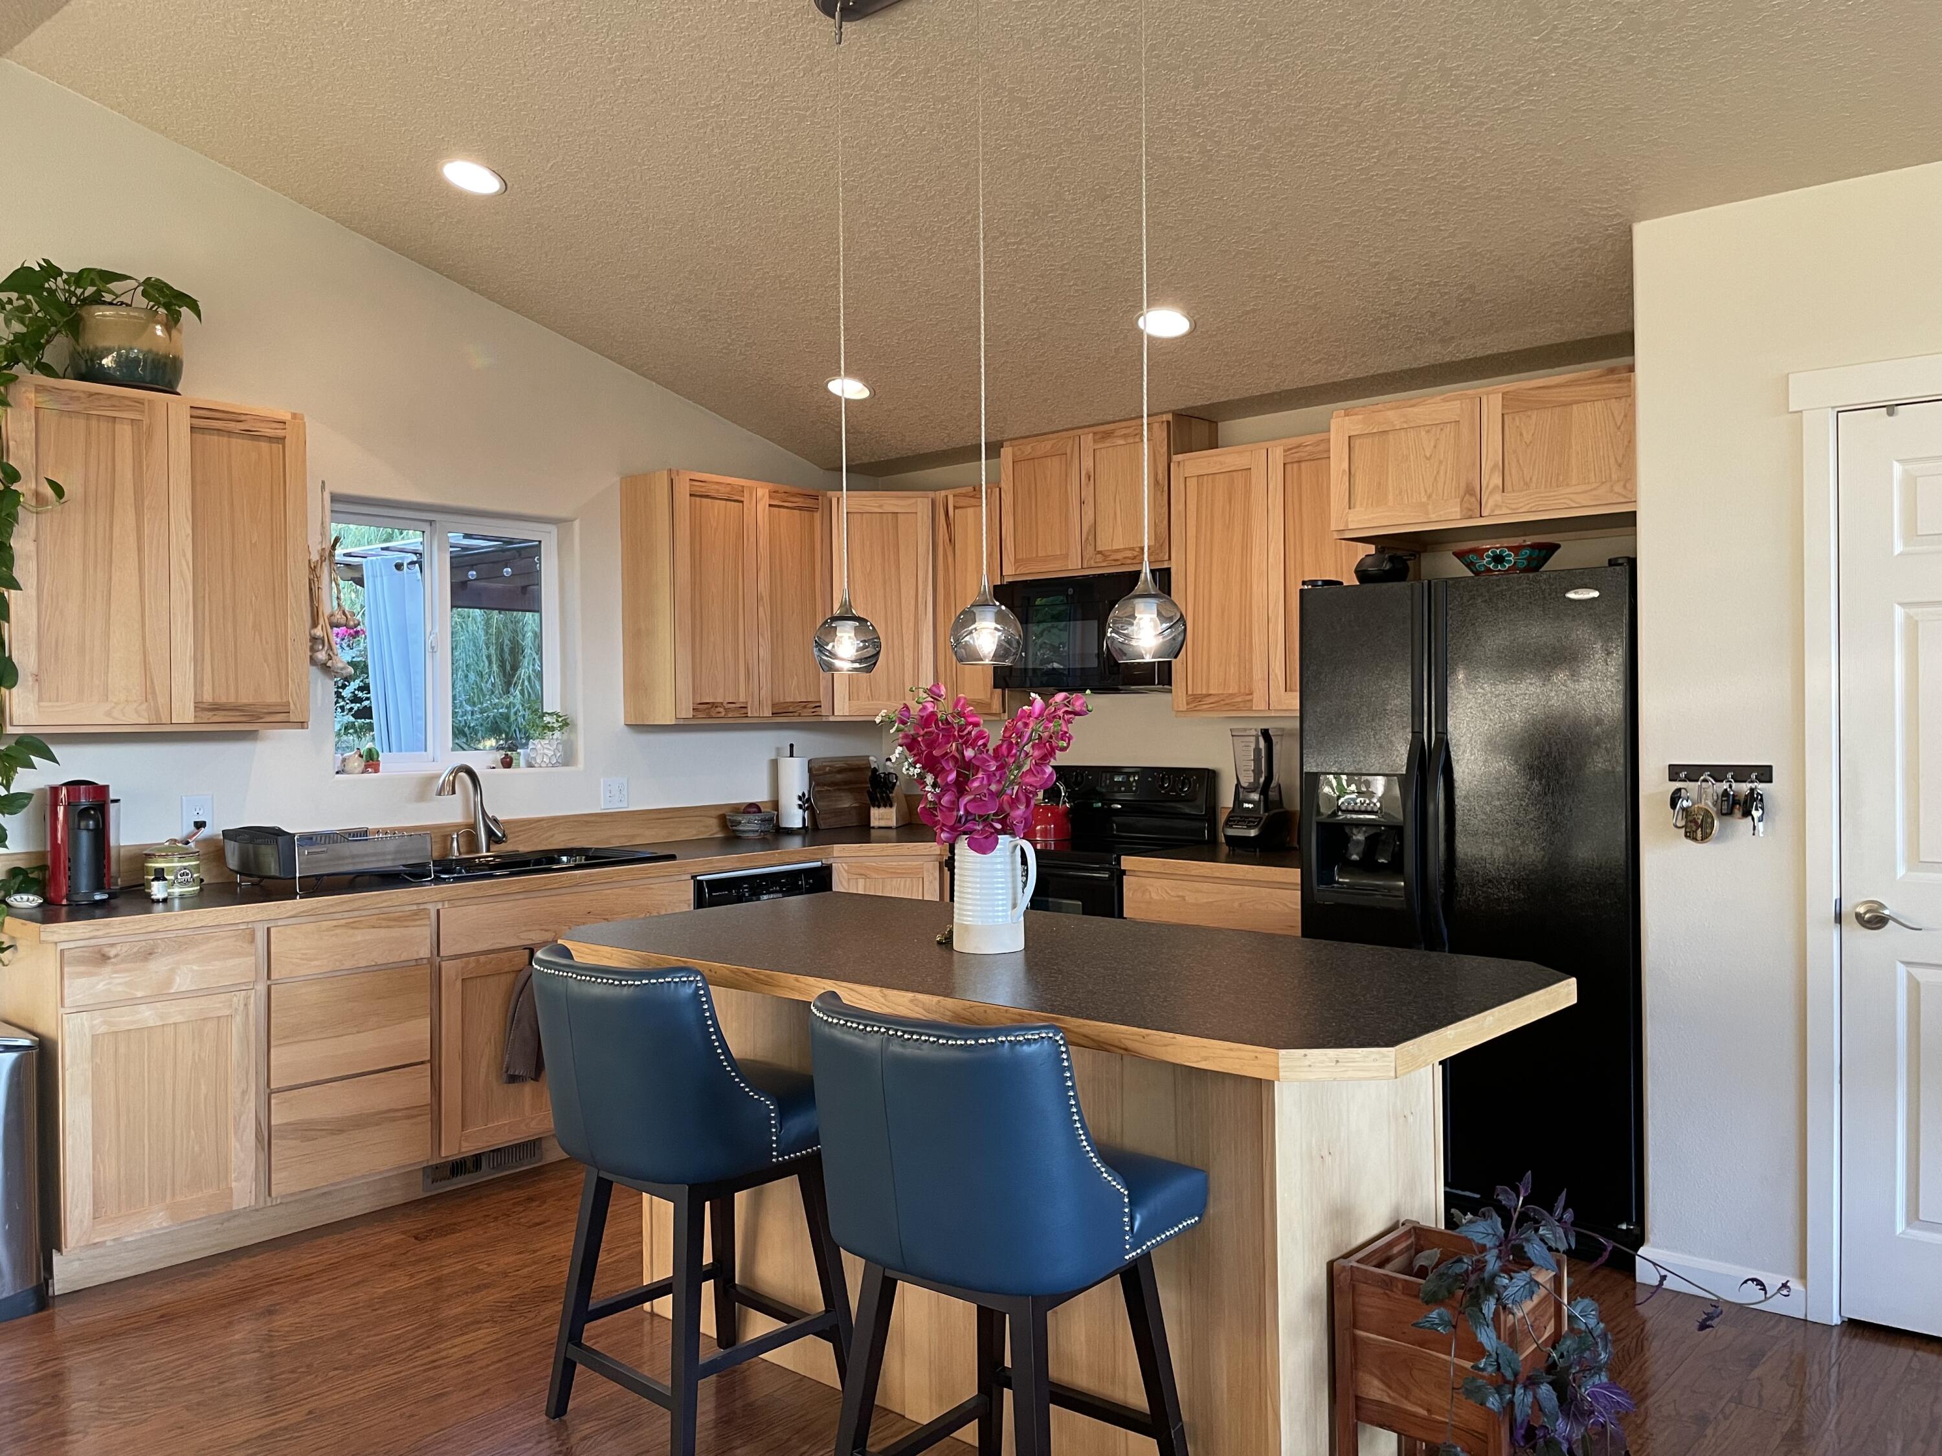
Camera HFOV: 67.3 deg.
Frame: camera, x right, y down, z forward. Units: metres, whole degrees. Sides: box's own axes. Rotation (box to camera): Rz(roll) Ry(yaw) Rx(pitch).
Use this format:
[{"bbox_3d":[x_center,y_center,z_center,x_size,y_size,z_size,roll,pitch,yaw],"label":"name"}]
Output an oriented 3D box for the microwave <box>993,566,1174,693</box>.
[{"bbox_3d":[0.491,-0.353,5.375,0.760,0.404,0.385,0,1,42],"label":"microwave"}]

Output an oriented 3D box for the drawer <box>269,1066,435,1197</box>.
[{"bbox_3d":[-1.873,1.105,4.185,0.485,0.274,0.447,0,1,42],"label":"drawer"}]

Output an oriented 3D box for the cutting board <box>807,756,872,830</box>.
[{"bbox_3d":[-0.541,0.276,6.166,0.035,0.290,0.330,-15,-9,41],"label":"cutting board"}]

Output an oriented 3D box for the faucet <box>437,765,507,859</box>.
[{"bbox_3d":[-1.661,0.279,4.829,0.070,0.310,0.290,0,1,17],"label":"faucet"}]

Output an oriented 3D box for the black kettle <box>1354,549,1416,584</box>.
[{"bbox_3d":[1.197,-0.461,4.180,0.180,0.115,0.160,0,1,42],"label":"black kettle"}]

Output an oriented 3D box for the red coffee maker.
[{"bbox_3d":[-2.361,0.297,3.868,0.250,0.320,0.145,0,1,41],"label":"red coffee maker"}]

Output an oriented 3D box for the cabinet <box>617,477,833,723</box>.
[{"bbox_3d":[-0.915,-0.476,5.581,0.317,0.905,0.765,0,1,42],"label":"cabinet"}]

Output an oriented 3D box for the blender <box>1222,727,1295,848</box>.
[{"bbox_3d":[0.995,0.210,5.019,0.225,0.410,0.185,-1,1,-40],"label":"blender"}]

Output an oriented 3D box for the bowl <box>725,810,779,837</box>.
[{"bbox_3d":[-0.855,0.383,5.683,0.195,0.090,0.195,-1,1,0],"label":"bowl"}]

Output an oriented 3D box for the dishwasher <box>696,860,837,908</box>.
[{"bbox_3d":[-0.924,0.902,5.276,0.600,0.850,0.610,0,1,41],"label":"dishwasher"}]

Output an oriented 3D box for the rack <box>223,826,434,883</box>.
[{"bbox_3d":[-1.887,0.376,4.272,0.410,0.160,0.440,0,1,42],"label":"rack"}]

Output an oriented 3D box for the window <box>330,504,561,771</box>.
[{"bbox_3d":[-1.819,-0.295,4.998,0.080,0.885,0.900,0,1,41],"label":"window"}]

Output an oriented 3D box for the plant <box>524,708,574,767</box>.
[{"bbox_3d":[-1.506,0.035,5.197,0.160,0.205,0.170,0,1,41],"label":"plant"}]

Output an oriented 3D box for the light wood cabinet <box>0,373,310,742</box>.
[{"bbox_3d":[-2.283,-0.445,4.046,0.317,0.905,0.752,0,1,42],"label":"light wood cabinet"}]

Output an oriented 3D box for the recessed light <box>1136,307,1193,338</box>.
[{"bbox_3d":[0.585,-1.224,4.386,0.190,0.040,0.190,9,-10,1],"label":"recessed light"}]

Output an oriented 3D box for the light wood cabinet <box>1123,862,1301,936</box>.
[{"bbox_3d":[0.997,0.897,4.803,0.740,0.874,0.620,0,1,42],"label":"light wood cabinet"}]

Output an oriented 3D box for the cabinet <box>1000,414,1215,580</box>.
[{"bbox_3d":[0.508,-0.824,5.395,0.760,0.533,0.320,0,1,42],"label":"cabinet"}]

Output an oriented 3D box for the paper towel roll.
[{"bbox_3d":[-0.719,0.265,5.881,0.125,0.285,0.125,-1,1,0],"label":"paper towel roll"}]

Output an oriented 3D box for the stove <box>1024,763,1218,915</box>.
[{"bbox_3d":[0.393,0.738,5.229,0.765,1.180,0.680,0,1,41],"label":"stove"}]

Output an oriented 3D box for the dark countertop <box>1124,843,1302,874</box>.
[{"bbox_3d":[0.986,0.441,4.799,0.750,0.041,0.645,0,1,42],"label":"dark countertop"}]

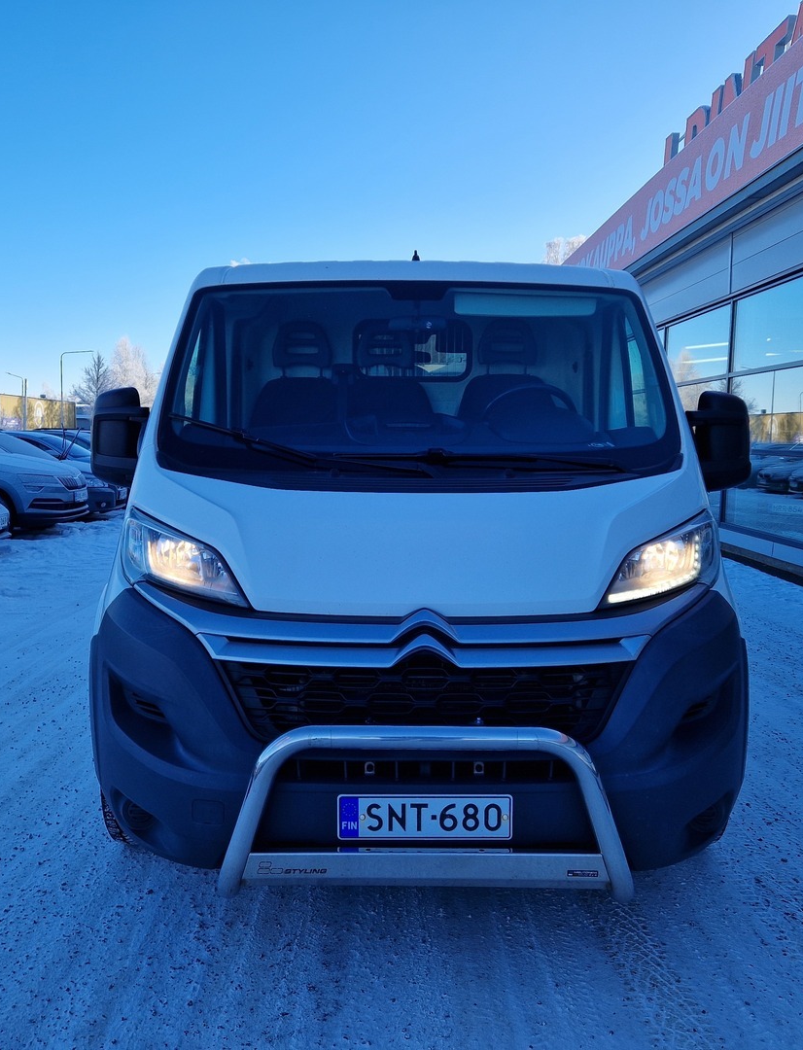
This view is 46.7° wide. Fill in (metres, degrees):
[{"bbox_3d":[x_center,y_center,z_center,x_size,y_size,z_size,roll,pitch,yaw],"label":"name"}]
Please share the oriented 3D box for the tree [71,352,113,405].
[{"bbox_3d":[-32.852,-13.626,100.367,5.400,9.800,5.400,1,5,-2],"label":"tree"}]

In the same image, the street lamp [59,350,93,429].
[{"bbox_3d":[-32.577,-12.718,93.426,3.300,9.300,0.300,1,5,-2],"label":"street lamp"}]

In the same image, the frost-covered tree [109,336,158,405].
[{"bbox_3d":[-37.759,-19.122,131.877,7.800,14.700,7.800,1,5,-2],"label":"frost-covered tree"}]

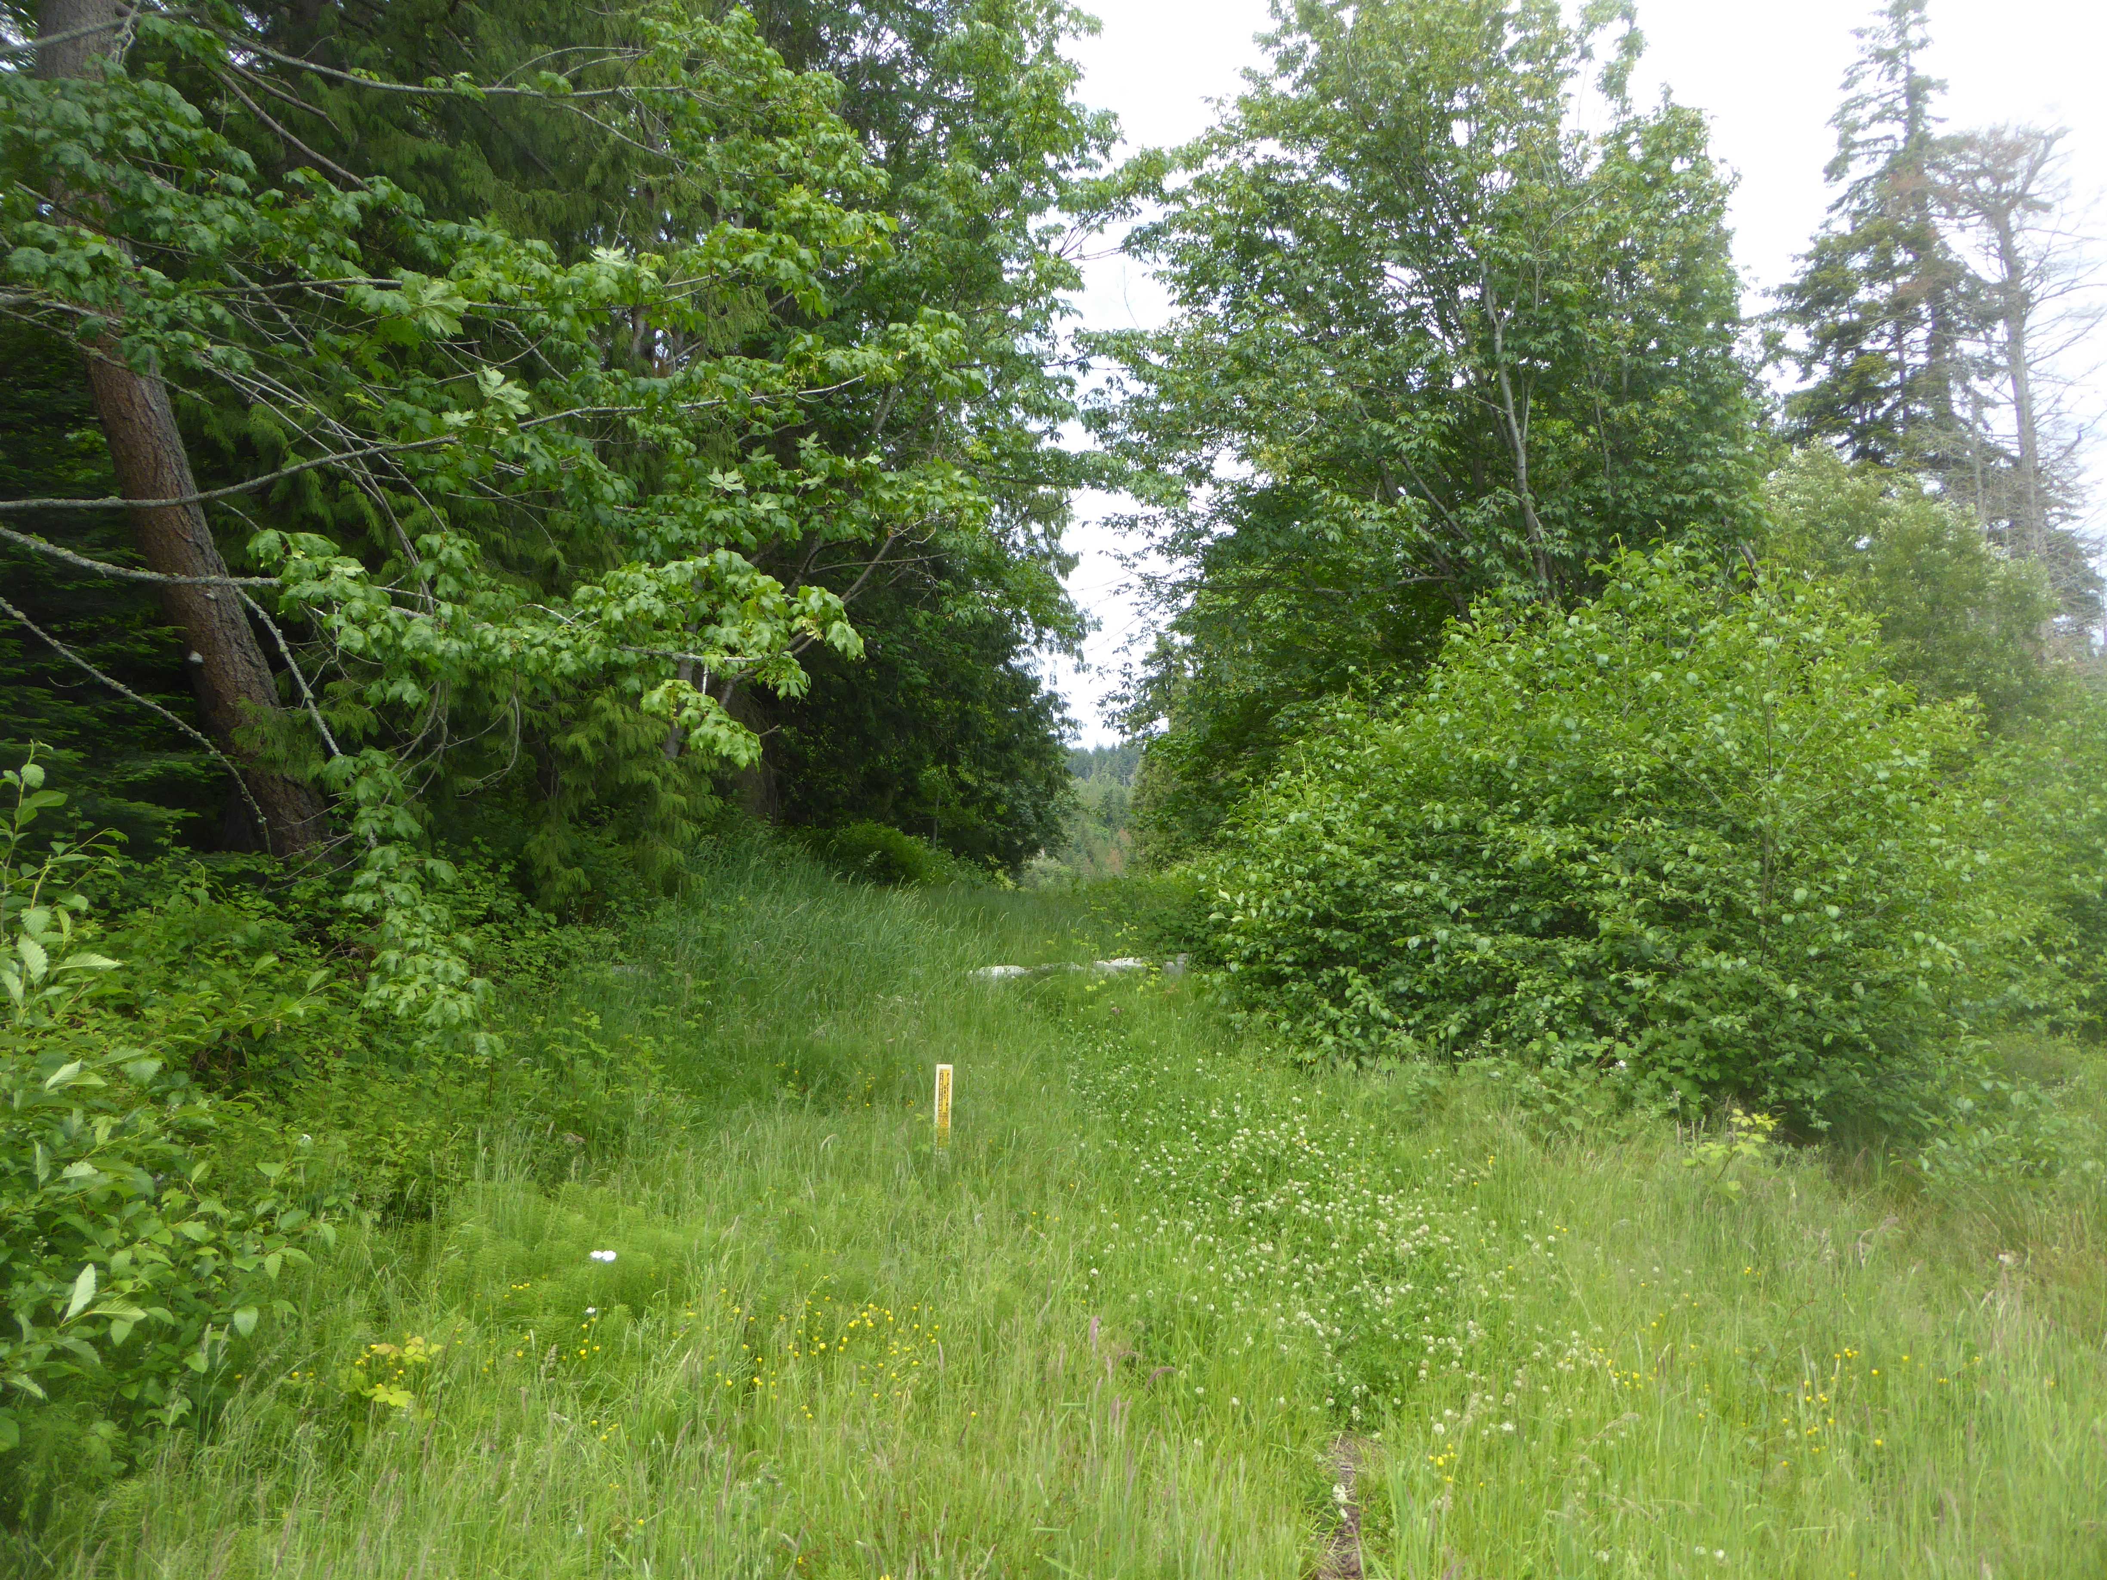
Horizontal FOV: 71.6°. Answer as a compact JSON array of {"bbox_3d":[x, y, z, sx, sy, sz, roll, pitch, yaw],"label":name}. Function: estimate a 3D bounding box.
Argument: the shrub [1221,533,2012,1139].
[{"bbox_3d":[3.180,0.120,8.800,4.600,3.300,3.800,-3,-4,14],"label":"shrub"}]

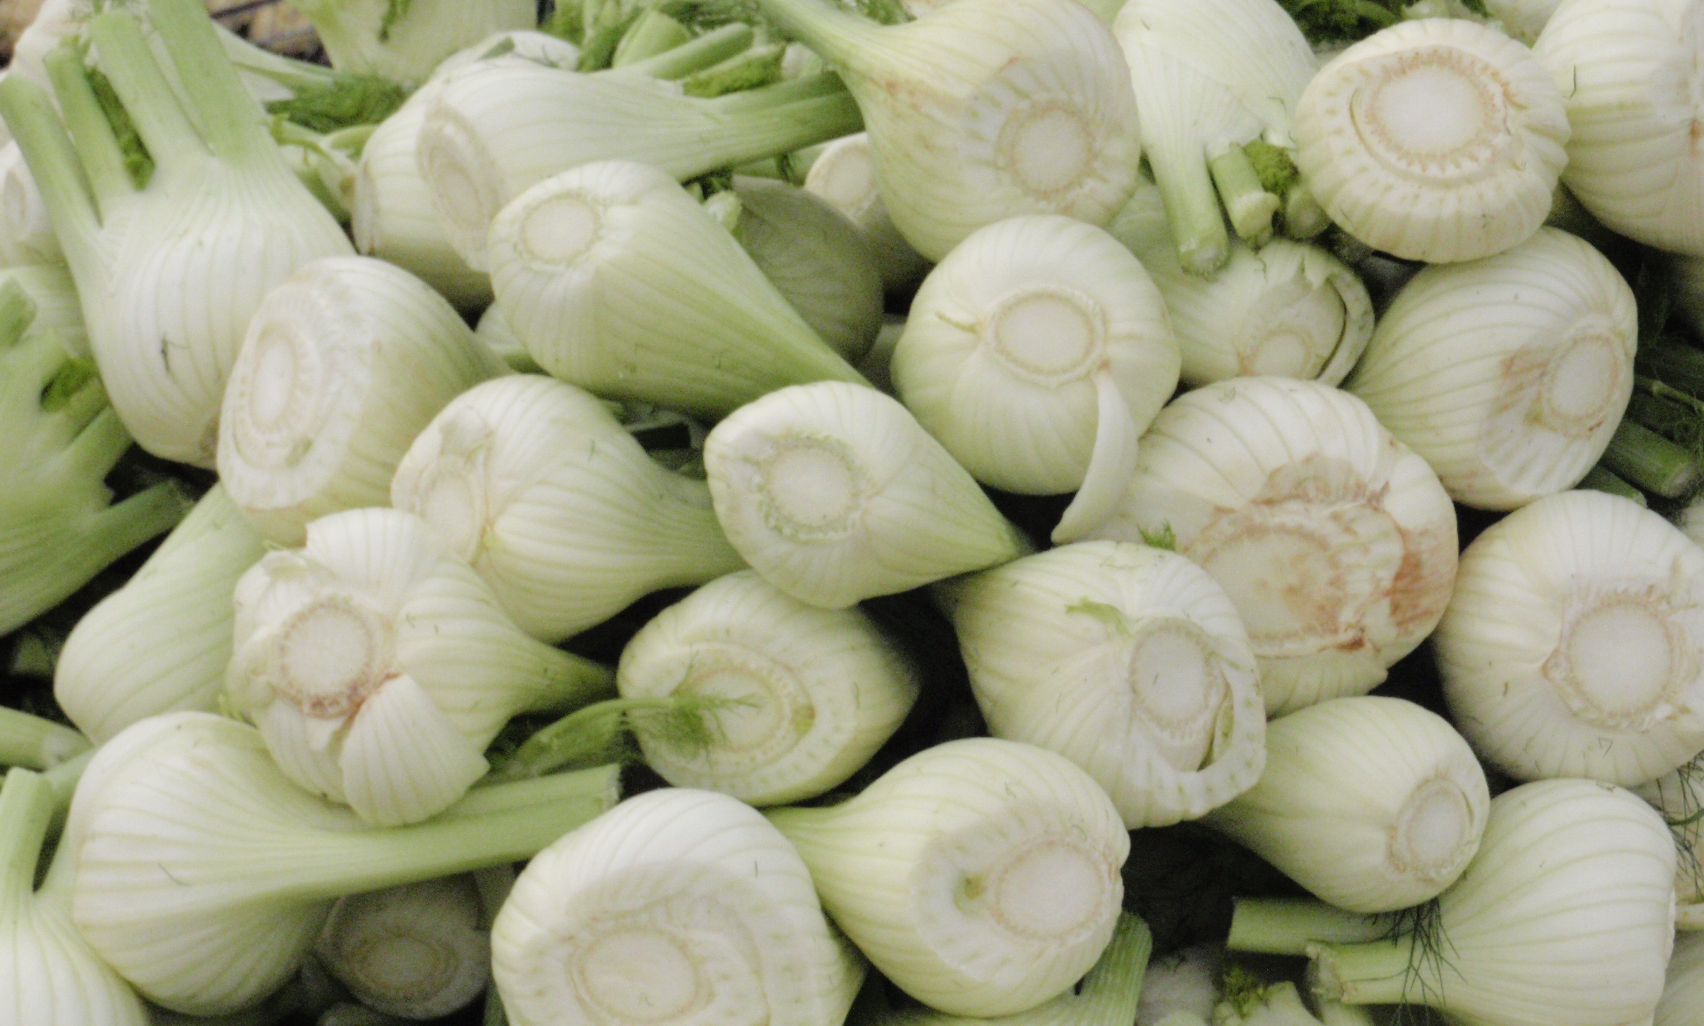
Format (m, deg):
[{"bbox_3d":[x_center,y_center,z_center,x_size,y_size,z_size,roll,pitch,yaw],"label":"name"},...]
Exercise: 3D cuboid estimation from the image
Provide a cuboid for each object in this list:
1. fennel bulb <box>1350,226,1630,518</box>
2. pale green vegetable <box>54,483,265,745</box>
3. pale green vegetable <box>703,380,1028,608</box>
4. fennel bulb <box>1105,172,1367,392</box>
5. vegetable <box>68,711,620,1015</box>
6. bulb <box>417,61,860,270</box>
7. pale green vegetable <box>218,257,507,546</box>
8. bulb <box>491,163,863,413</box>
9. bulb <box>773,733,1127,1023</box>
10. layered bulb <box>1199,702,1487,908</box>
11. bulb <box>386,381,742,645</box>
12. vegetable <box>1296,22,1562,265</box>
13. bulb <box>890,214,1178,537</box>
[{"bbox_3d":[0.208,-0.050,1.195,0.090,0.097,0.133,-4,3,-42],"label":"fennel bulb"},{"bbox_3d":[-0.210,0.024,1.130,0.075,0.070,0.128,40,78,0],"label":"pale green vegetable"},{"bbox_3d":[0.006,-0.002,1.151,0.076,0.076,0.123,16,0,41],"label":"pale green vegetable"},{"bbox_3d":[0.127,-0.081,1.170,0.072,0.077,0.113,-27,39,-27],"label":"fennel bulb"},{"bbox_3d":[-0.157,0.102,1.060,0.168,0.090,0.078,-9,0,3],"label":"vegetable"},{"bbox_3d":[-0.071,-0.119,1.170,0.158,0.073,0.070,-8,3,-23],"label":"bulb"},{"bbox_3d":[-0.157,-0.036,1.204,0.133,0.097,0.090,8,1,-44],"label":"pale green vegetable"},{"bbox_3d":[-0.060,-0.070,1.201,0.147,0.084,0.081,24,2,-40],"label":"bulb"},{"bbox_3d":[0.026,0.107,1.060,0.082,0.087,0.130,0,12,-44],"label":"bulb"},{"bbox_3d":[0.154,0.092,1.100,0.065,0.069,0.110,0,3,-43],"label":"layered bulb"},{"bbox_3d":[-0.086,0.001,1.130,0.135,0.088,0.080,8,-4,-30],"label":"bulb"},{"bbox_3d":[0.210,-0.128,1.247,0.098,0.114,0.089,6,67,9],"label":"vegetable"},{"bbox_3d":[0.062,-0.047,1.182,0.098,0.119,0.097,12,65,2],"label":"bulb"}]

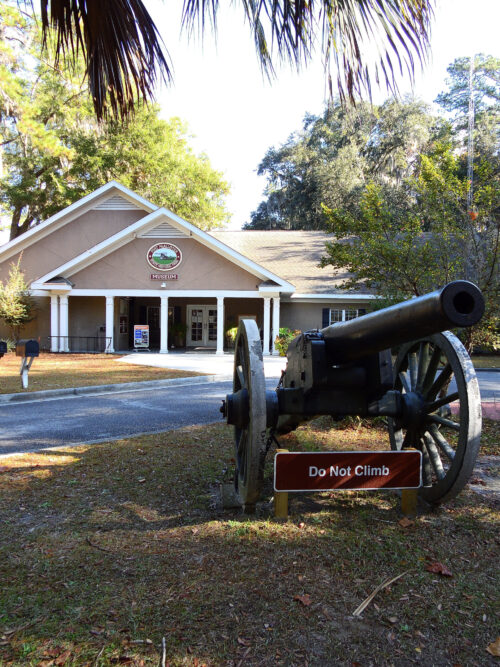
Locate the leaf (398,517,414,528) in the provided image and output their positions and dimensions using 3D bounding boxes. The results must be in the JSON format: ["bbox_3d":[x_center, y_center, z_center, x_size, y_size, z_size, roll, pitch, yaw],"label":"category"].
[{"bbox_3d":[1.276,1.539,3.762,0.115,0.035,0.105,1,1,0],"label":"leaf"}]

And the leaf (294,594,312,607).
[{"bbox_3d":[0.313,1.557,2.699,0.100,0.025,0.090,1,1,17],"label":"leaf"}]

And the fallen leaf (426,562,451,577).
[{"bbox_3d":[1.242,1.555,3.044,0.185,0.038,0.120,1,1,20],"label":"fallen leaf"}]

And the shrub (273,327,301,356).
[{"bbox_3d":[1.769,0.358,20.200,1.450,1.300,1.250,1,1,0],"label":"shrub"}]

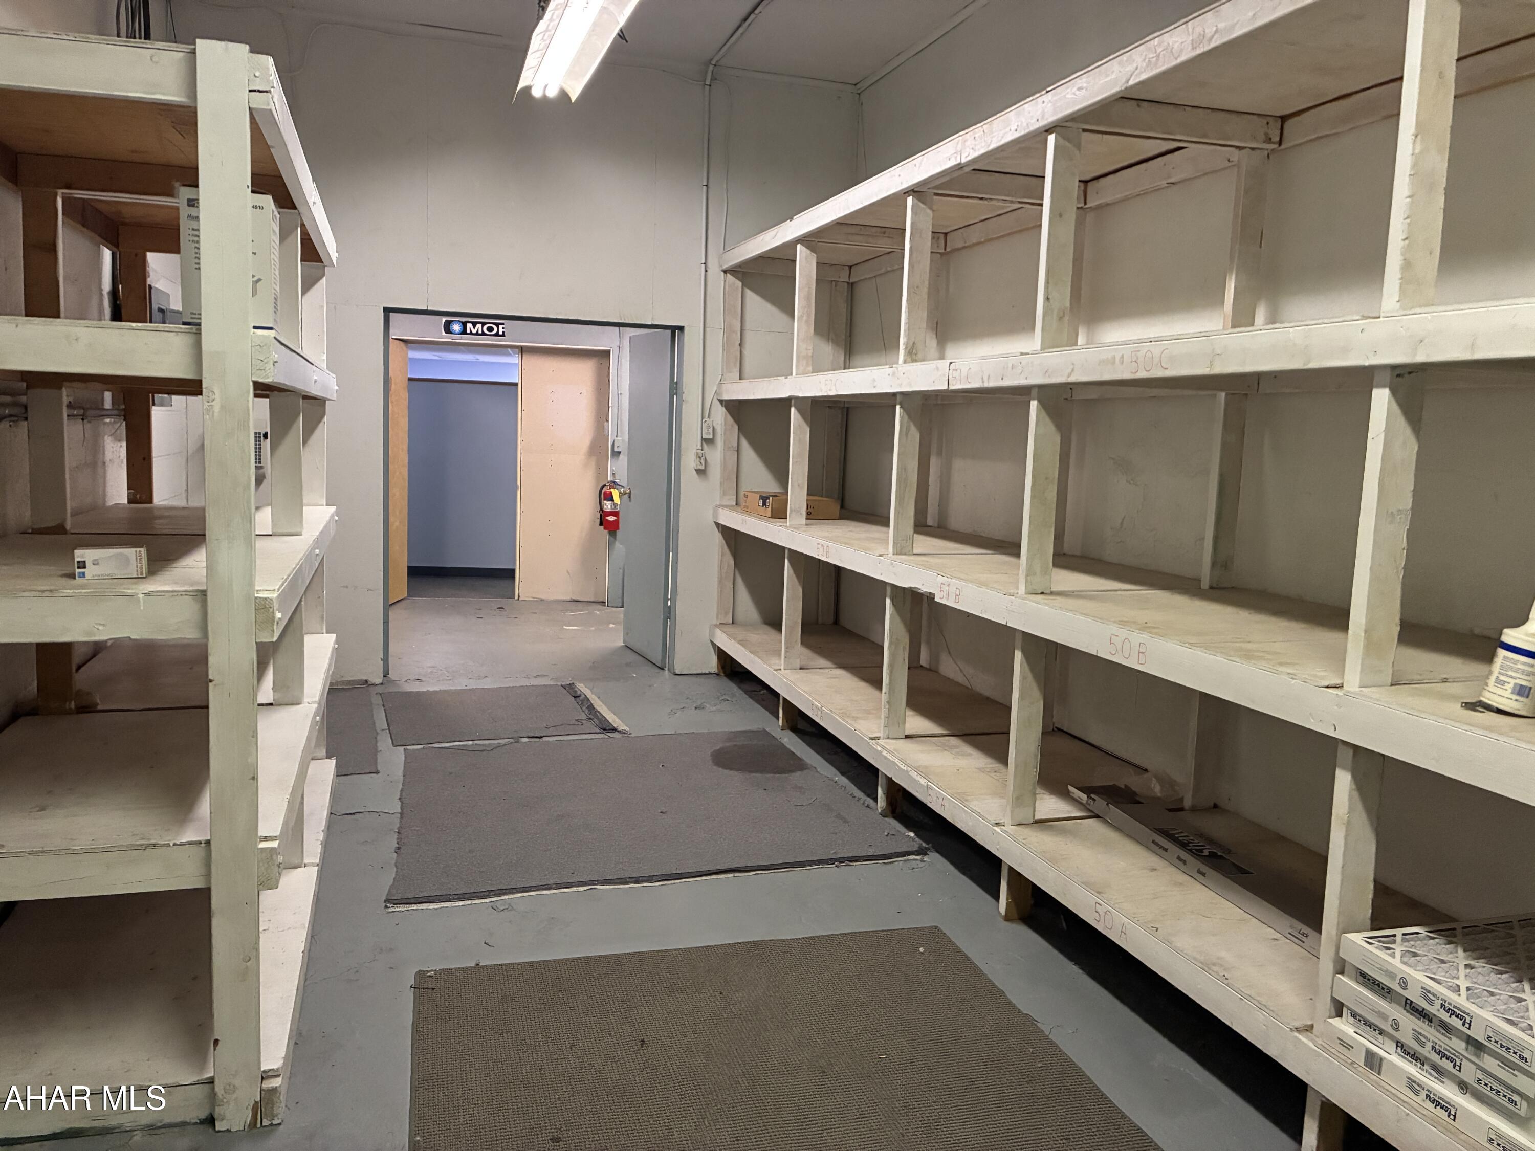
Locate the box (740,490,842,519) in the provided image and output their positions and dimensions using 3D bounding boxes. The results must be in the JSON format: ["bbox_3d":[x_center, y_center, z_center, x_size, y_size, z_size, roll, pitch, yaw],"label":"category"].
[{"bbox_3d":[0.124,-0.399,6.527,0.380,0.106,0.664,0,7,-15],"label":"box"}]

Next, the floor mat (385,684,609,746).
[{"bbox_3d":[-1.452,0.716,6.101,1.064,0.012,1.126,-1,8,-21],"label":"floor mat"}]

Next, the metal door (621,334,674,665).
[{"bbox_3d":[-0.775,-0.513,7.580,0.050,2.104,0.856,-1,8,-24],"label":"metal door"}]

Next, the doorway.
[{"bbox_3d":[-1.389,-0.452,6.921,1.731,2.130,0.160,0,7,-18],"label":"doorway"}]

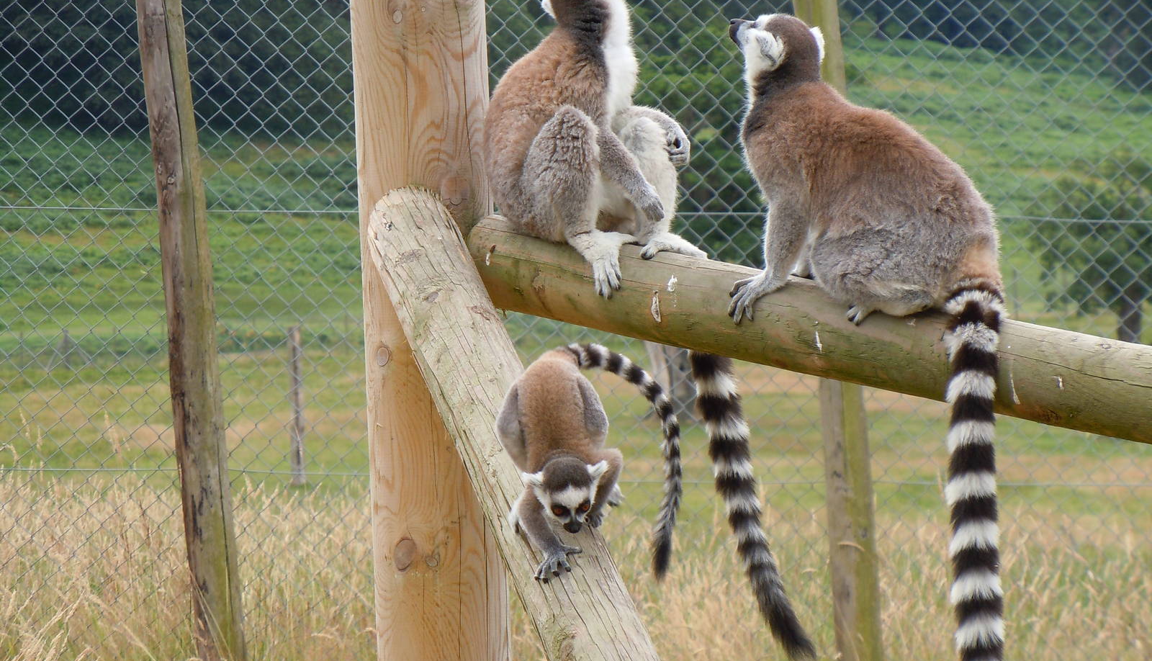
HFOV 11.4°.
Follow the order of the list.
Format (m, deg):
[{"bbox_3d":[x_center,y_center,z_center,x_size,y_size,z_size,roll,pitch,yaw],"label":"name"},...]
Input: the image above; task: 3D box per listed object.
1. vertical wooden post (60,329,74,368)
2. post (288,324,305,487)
[{"bbox_3d":[-15.821,0.574,180.000,0.160,1.250,0.160,-2,0,0],"label":"vertical wooden post"},{"bbox_3d":[-2.072,0.555,43.000,0.092,1.210,0.092,-2,0,0],"label":"post"}]

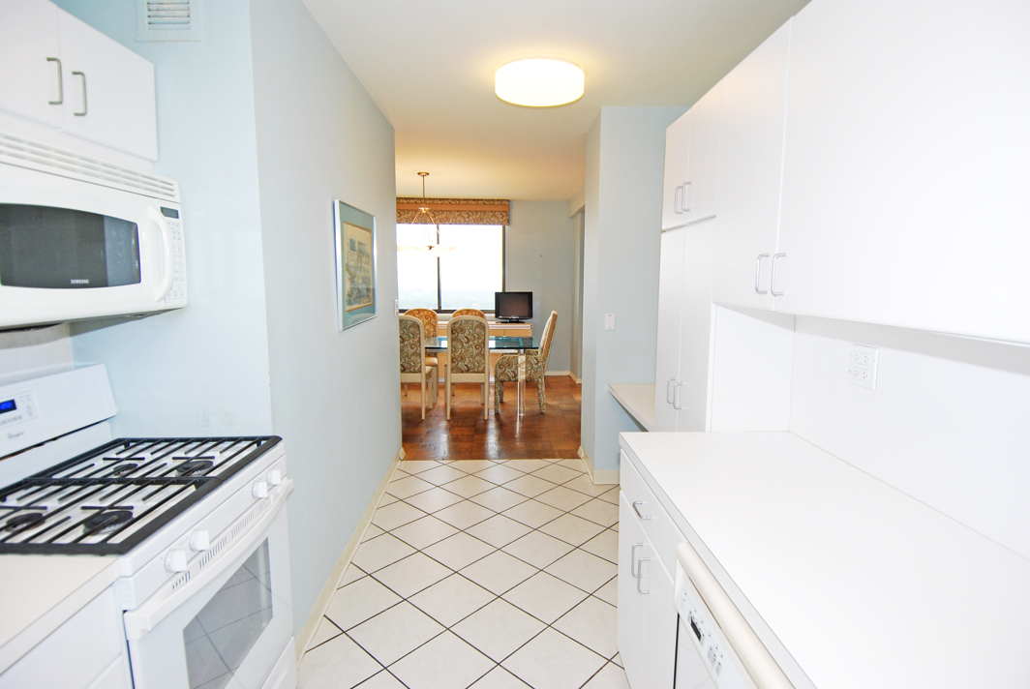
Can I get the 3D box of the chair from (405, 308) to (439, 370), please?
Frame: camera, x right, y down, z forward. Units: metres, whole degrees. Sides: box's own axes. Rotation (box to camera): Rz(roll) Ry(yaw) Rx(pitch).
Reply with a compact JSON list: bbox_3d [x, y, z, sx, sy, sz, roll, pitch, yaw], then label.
[{"bbox_3d":[-1.144,0.130,6.162,0.453,1.074,0.561,-1,7,-2],"label":"chair"}]

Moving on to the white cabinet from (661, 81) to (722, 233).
[{"bbox_3d":[0.855,-0.727,2.110,0.310,0.465,0.600,0,7,-2],"label":"white cabinet"}]

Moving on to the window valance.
[{"bbox_3d":[-1.052,-1.870,7.291,1.970,0.369,0.138,-1,7,-2],"label":"window valance"}]

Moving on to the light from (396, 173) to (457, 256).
[{"bbox_3d":[-1.004,-1.442,5.737,0.680,0.880,0.680,0,7,-2],"label":"light"}]

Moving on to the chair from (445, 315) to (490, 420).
[{"bbox_3d":[-0.489,0.213,5.477,0.453,1.074,0.561,-1,7,-2],"label":"chair"}]

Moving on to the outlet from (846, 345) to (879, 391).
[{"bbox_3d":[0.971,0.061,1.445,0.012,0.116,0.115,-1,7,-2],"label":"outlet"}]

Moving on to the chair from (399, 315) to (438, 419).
[{"bbox_3d":[-1.135,0.215,5.493,0.453,1.074,0.561,-1,7,-2],"label":"chair"}]

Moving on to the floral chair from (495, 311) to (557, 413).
[{"bbox_3d":[0.117,0.177,5.758,0.660,1.069,0.591,-1,7,-2],"label":"floral chair"}]

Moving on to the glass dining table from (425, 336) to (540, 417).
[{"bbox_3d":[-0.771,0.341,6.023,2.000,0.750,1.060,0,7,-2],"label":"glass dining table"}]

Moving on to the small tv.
[{"bbox_3d":[-0.013,-0.531,7.395,0.535,0.445,0.180,0,7,-2],"label":"small tv"}]

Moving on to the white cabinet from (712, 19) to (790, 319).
[{"bbox_3d":[0.825,-0.475,1.528,0.292,0.735,0.393,-1,7,-2],"label":"white cabinet"}]

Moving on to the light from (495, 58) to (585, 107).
[{"bbox_3d":[0.141,-1.480,2.926,0.505,0.110,0.505,0,7,-2],"label":"light"}]

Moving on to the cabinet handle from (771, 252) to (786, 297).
[{"bbox_3d":[0.714,-0.186,1.392,0.034,0.114,0.011,0,7,-2],"label":"cabinet handle"}]

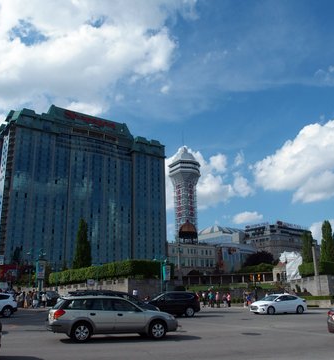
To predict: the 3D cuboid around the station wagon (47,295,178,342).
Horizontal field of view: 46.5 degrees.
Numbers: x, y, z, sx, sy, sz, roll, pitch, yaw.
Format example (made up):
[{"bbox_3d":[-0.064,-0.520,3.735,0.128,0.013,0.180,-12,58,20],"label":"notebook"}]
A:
[{"bbox_3d":[-1.966,5.216,14.748,4.790,1.560,1.770,3,-17,-14],"label":"station wagon"}]

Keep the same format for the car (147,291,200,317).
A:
[{"bbox_3d":[0.069,8.539,26.669,4.530,1.680,1.820,6,-17,-22],"label":"car"}]

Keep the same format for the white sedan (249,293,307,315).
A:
[{"bbox_3d":[8.533,9.448,29.583,4.570,1.440,1.800,6,-17,-23],"label":"white sedan"}]

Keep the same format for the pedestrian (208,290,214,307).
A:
[{"bbox_3d":[4.448,12.078,39.536,0.520,1.700,0.360,-1,-16,0],"label":"pedestrian"}]

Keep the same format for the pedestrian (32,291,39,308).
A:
[{"bbox_3d":[-13.593,12.402,40.242,0.400,1.740,0.500,-1,-16,0],"label":"pedestrian"}]

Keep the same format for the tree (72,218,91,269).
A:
[{"bbox_3d":[-14.761,11.964,68.432,2.900,10.300,2.900,-1,-16,0],"label":"tree"}]

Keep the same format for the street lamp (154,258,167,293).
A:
[{"bbox_3d":[-0.844,13.265,51.848,1.750,6.100,0.450,-1,-16,0],"label":"street lamp"}]

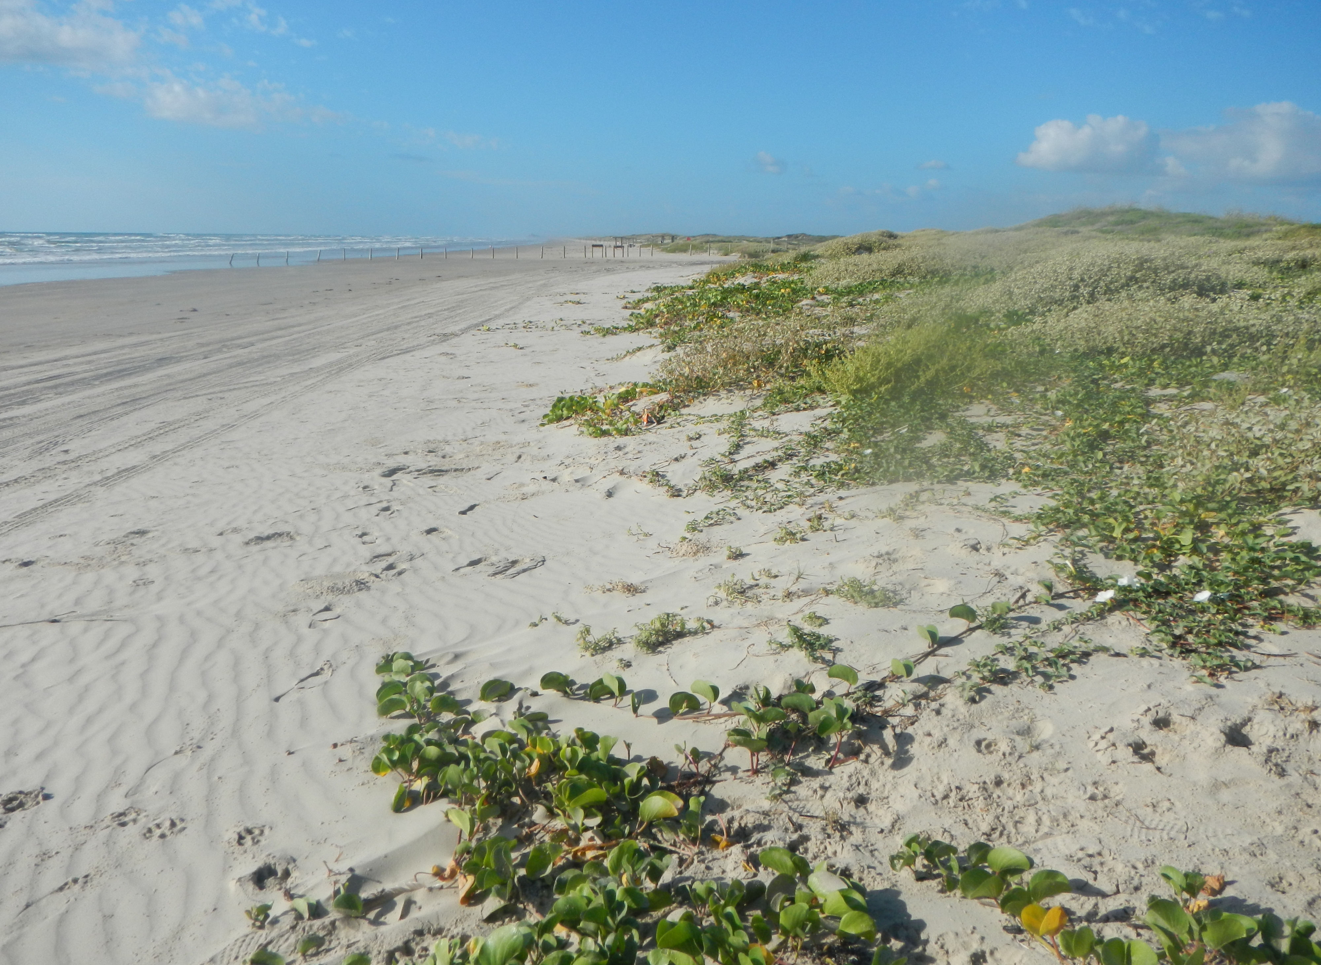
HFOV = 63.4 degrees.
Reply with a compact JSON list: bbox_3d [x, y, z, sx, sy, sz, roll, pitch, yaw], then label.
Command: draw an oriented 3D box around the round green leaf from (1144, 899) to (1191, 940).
[{"bbox_3d":[0.960,0.827,2.024,0.088,0.060,0.048,7,15,28],"label":"round green leaf"}]

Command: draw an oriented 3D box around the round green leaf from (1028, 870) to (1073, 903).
[{"bbox_3d":[0.857,0.887,2.346,0.099,0.062,0.049,6,14,22],"label":"round green leaf"}]

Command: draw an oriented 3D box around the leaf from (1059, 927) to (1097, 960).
[{"bbox_3d":[0.841,0.930,2.157,0.073,0.056,0.045,6,14,23],"label":"leaf"}]

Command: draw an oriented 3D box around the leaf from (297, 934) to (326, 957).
[{"bbox_3d":[-0.681,0.903,2.086,0.058,0.028,0.038,-4,14,-20],"label":"leaf"}]

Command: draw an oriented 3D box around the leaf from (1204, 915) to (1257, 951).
[{"bbox_3d":[1.078,0.852,2.024,0.098,0.044,0.064,8,15,30],"label":"leaf"}]

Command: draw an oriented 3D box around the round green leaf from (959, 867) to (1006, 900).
[{"bbox_3d":[0.720,0.896,2.389,0.101,0.065,0.046,5,14,18],"label":"round green leaf"}]

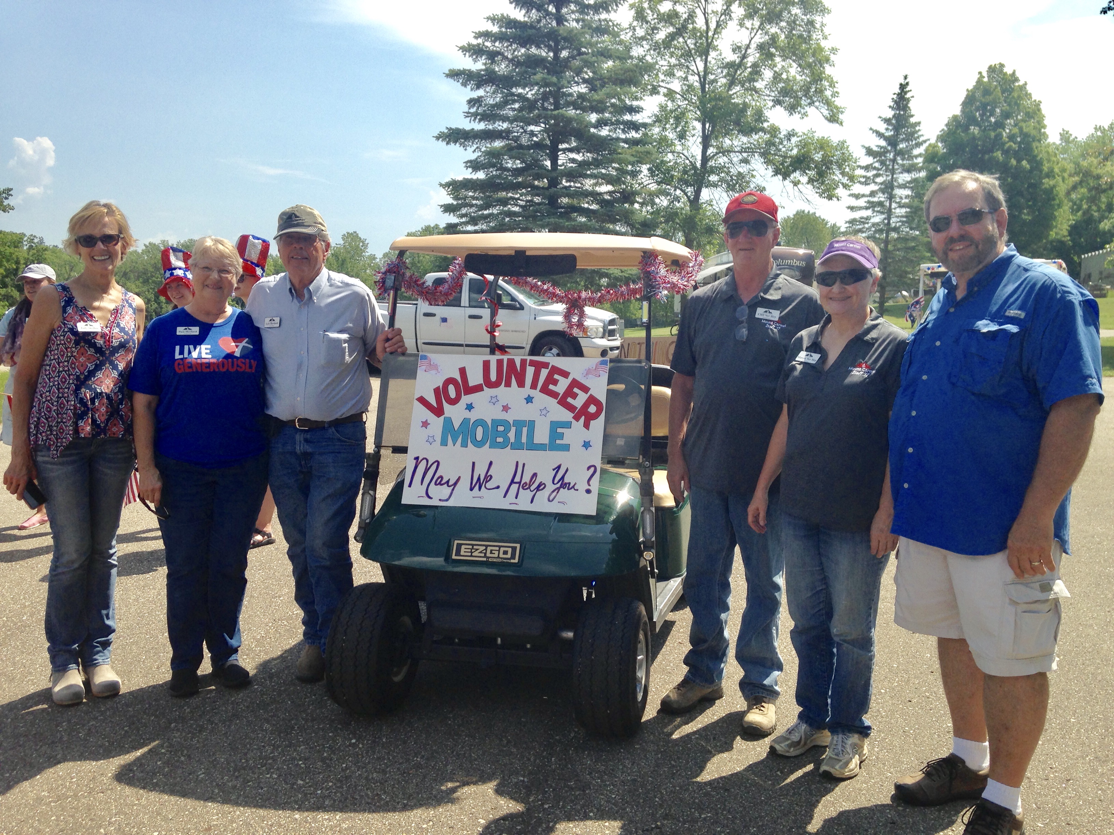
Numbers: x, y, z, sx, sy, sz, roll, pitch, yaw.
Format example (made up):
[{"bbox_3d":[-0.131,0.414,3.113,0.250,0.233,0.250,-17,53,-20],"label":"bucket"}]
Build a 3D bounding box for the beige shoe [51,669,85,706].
[{"bbox_3d":[-1.755,0.928,3.802,0.100,0.120,0.265,-2,7,-27],"label":"beige shoe"}]

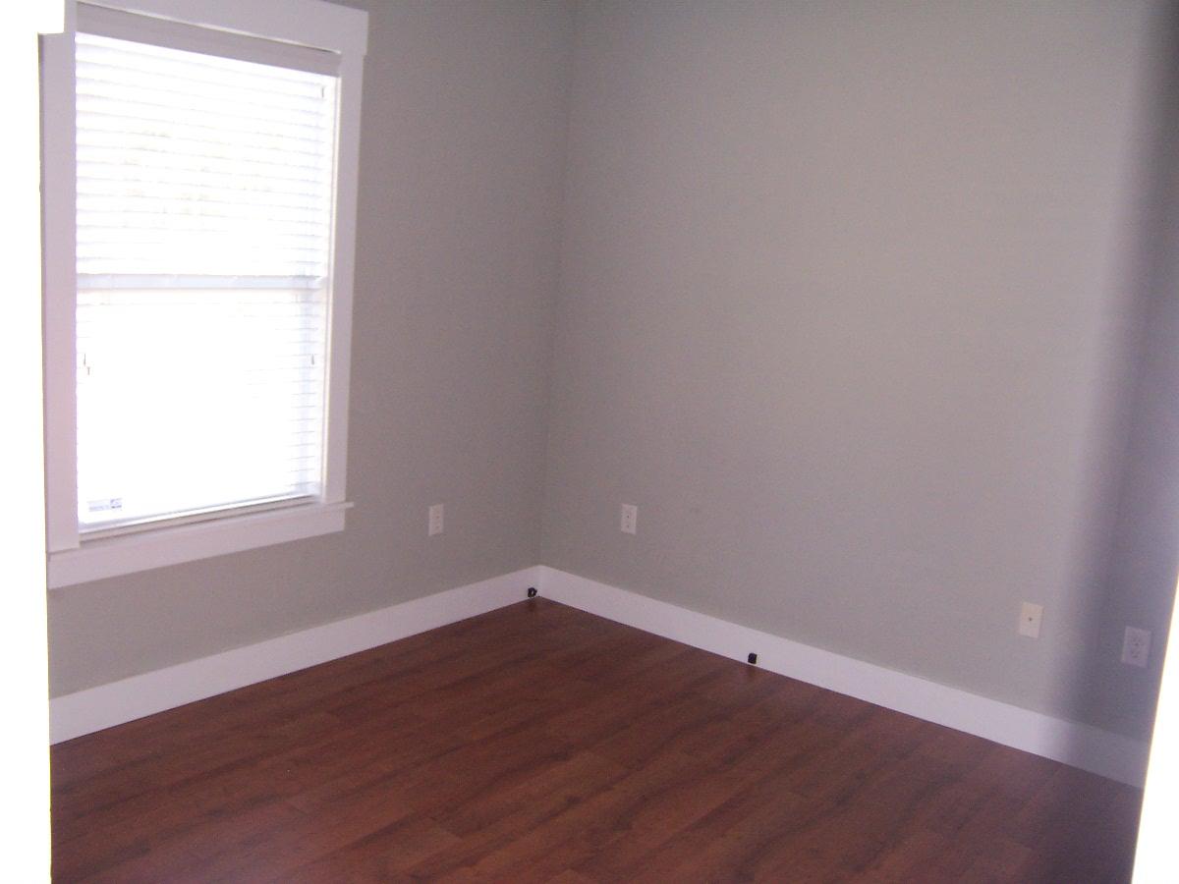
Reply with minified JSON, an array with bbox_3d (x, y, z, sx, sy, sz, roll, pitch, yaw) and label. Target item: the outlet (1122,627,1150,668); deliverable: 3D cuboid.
[{"bbox_3d":[1.638,0.618,3.369,0.070,0.114,0.010,12,13,37],"label":"outlet"}]

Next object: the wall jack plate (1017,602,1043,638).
[{"bbox_3d":[1.396,0.566,3.556,0.070,0.114,0.010,12,13,37],"label":"wall jack plate"}]

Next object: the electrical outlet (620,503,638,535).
[{"bbox_3d":[0.157,0.312,4.517,0.070,0.114,0.010,12,13,37],"label":"electrical outlet"}]

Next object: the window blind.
[{"bbox_3d":[-1.162,-0.487,3.417,0.070,1.443,0.871,12,13,37],"label":"window blind"}]

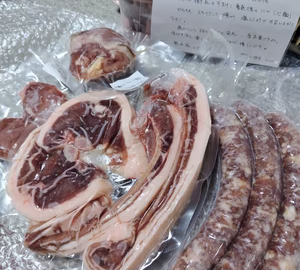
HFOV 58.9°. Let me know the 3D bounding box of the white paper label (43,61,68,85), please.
[{"bbox_3d":[-0.125,-0.082,0.354,0.041,0.005,0.018,34,69,18],"label":"white paper label"}]

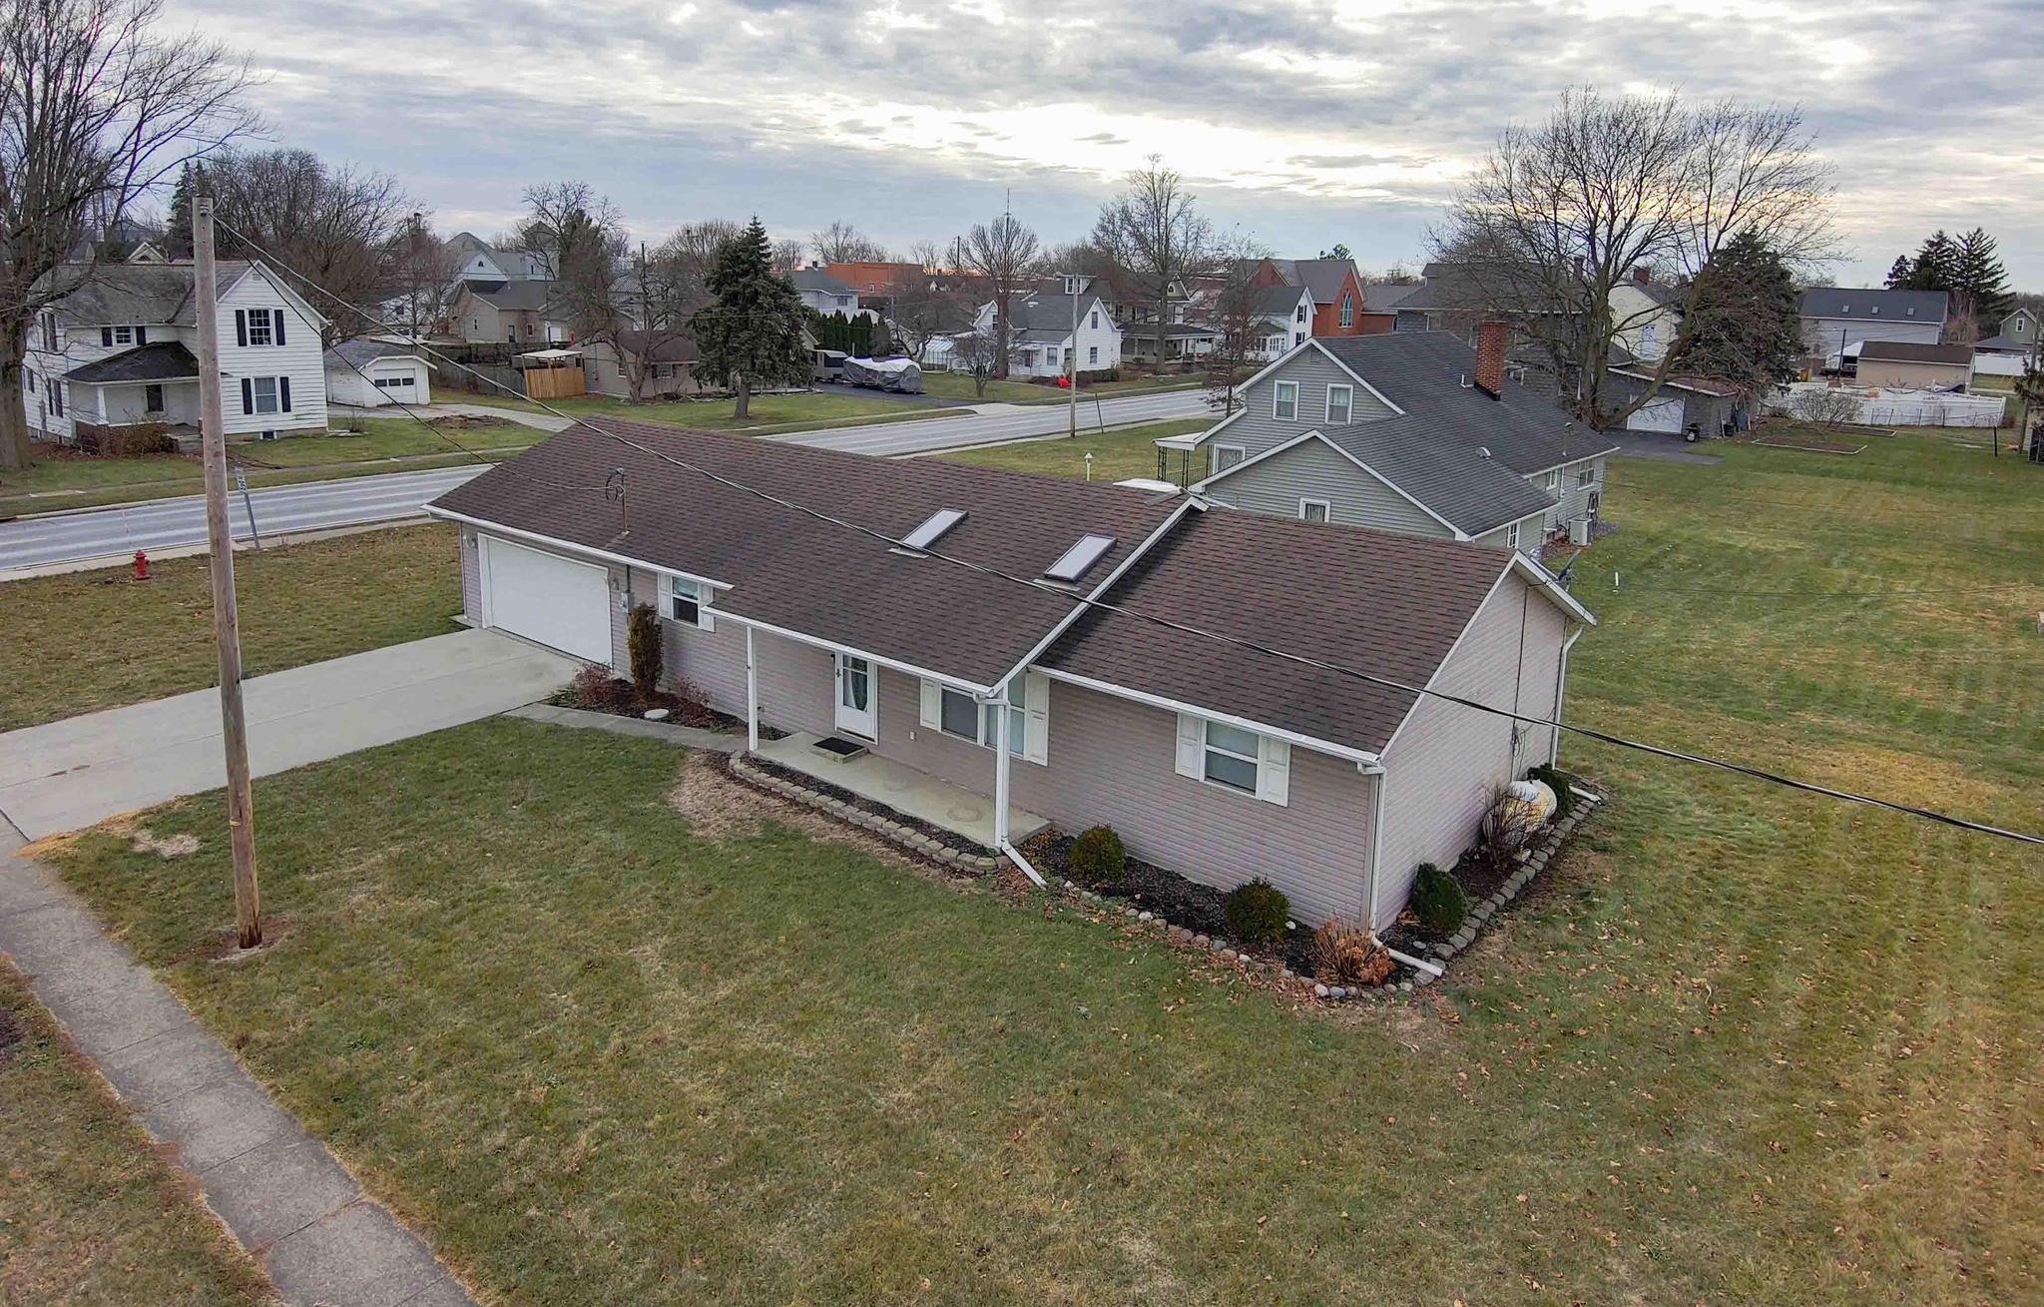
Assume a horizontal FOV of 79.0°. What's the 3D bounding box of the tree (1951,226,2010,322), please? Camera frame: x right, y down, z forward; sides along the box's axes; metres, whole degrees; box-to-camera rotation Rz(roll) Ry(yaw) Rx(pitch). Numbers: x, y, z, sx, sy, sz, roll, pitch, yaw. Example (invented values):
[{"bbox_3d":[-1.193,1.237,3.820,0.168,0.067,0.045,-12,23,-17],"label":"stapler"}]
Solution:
[{"bbox_3d":[130.975,-49.219,172.219,7.200,19.000,7.200,1,16,0],"label":"tree"}]

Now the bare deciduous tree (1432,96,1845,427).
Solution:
[{"bbox_3d":[37.199,-23.715,76.159,23.000,19.800,21.000,9,18,23],"label":"bare deciduous tree"}]

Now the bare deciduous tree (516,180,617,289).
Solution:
[{"bbox_3d":[-42.361,-36.388,116.789,8.800,15.300,8.800,1,16,0],"label":"bare deciduous tree"}]

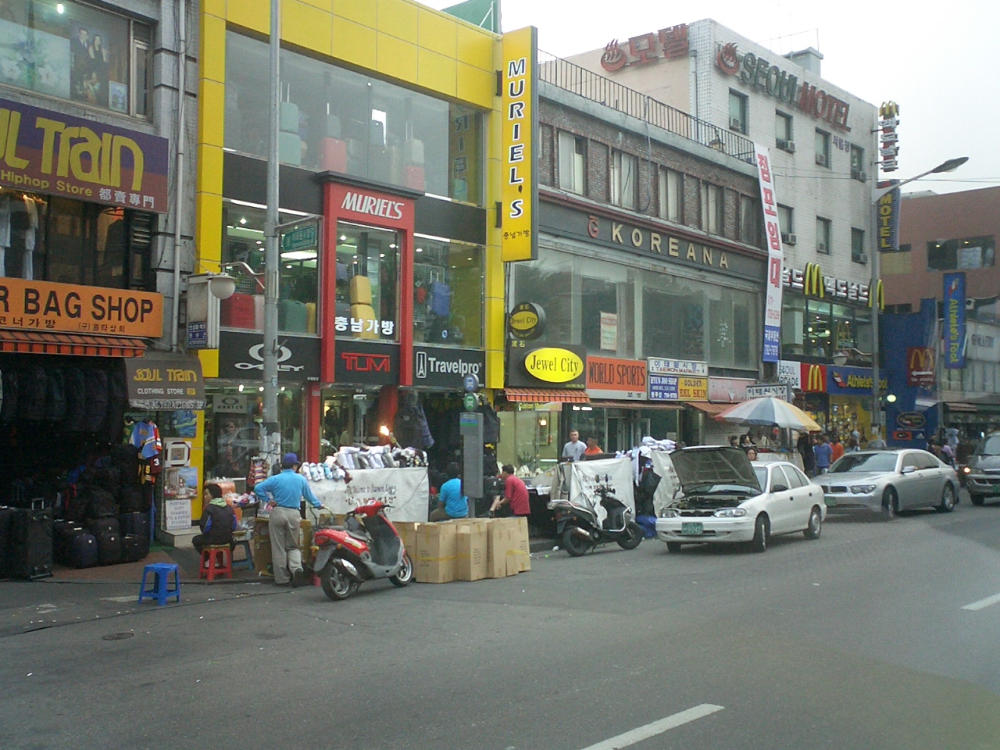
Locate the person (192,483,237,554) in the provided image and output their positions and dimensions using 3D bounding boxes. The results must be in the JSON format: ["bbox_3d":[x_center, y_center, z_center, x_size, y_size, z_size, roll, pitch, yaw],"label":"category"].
[{"bbox_3d":[-3.709,2.010,13.817,0.520,1.180,0.700,1,-3,-25],"label":"person"}]

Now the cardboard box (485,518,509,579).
[{"bbox_3d":[-0.098,2.299,14.327,0.320,0.790,0.290,-2,-3,42],"label":"cardboard box"}]

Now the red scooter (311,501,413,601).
[{"bbox_3d":[-1.575,2.075,12.820,0.660,1.120,1.790,-1,-3,33],"label":"red scooter"}]

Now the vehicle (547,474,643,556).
[{"bbox_3d":[1.600,2.237,17.120,1.900,1.240,0.700,3,-3,-44],"label":"vehicle"}]

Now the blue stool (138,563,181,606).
[{"bbox_3d":[-3.890,2.396,12.250,0.340,0.430,0.340,-1,-3,38],"label":"blue stool"}]

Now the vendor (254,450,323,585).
[{"bbox_3d":[-2.670,1.821,13.550,0.800,1.690,0.450,0,-2,14],"label":"vendor"}]

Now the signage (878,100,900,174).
[{"bbox_3d":[12.700,-7.756,34.800,0.600,2.320,0.300,-2,-3,43],"label":"signage"}]

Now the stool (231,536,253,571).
[{"bbox_3d":[-3.533,2.417,14.426,0.350,0.420,0.350,0,-2,-5],"label":"stool"}]

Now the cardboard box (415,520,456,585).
[{"bbox_3d":[-0.836,2.337,14.130,0.380,0.770,0.380,-1,-3,37],"label":"cardboard box"}]

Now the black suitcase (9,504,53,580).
[{"bbox_3d":[-6.032,2.169,13.834,0.370,0.860,0.370,-1,-3,32],"label":"black suitcase"}]

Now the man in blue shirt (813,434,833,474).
[{"bbox_3d":[8.535,2.390,28.206,0.480,1.620,0.320,-1,-3,25],"label":"man in blue shirt"}]

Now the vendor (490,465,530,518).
[{"bbox_3d":[0.148,2.052,16.977,0.780,1.260,0.500,0,-2,8],"label":"vendor"}]

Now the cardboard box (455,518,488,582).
[{"bbox_3d":[-0.330,2.350,14.370,0.380,0.770,0.370,-1,-3,37],"label":"cardboard box"}]

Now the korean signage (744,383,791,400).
[{"bbox_3d":[6.750,0.471,27.000,1.250,0.480,0.200,-2,-3,43],"label":"korean signage"}]

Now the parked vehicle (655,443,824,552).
[{"bbox_3d":[4.200,2.089,18.220,1.640,1.580,4.120,-1,-3,36],"label":"parked vehicle"}]

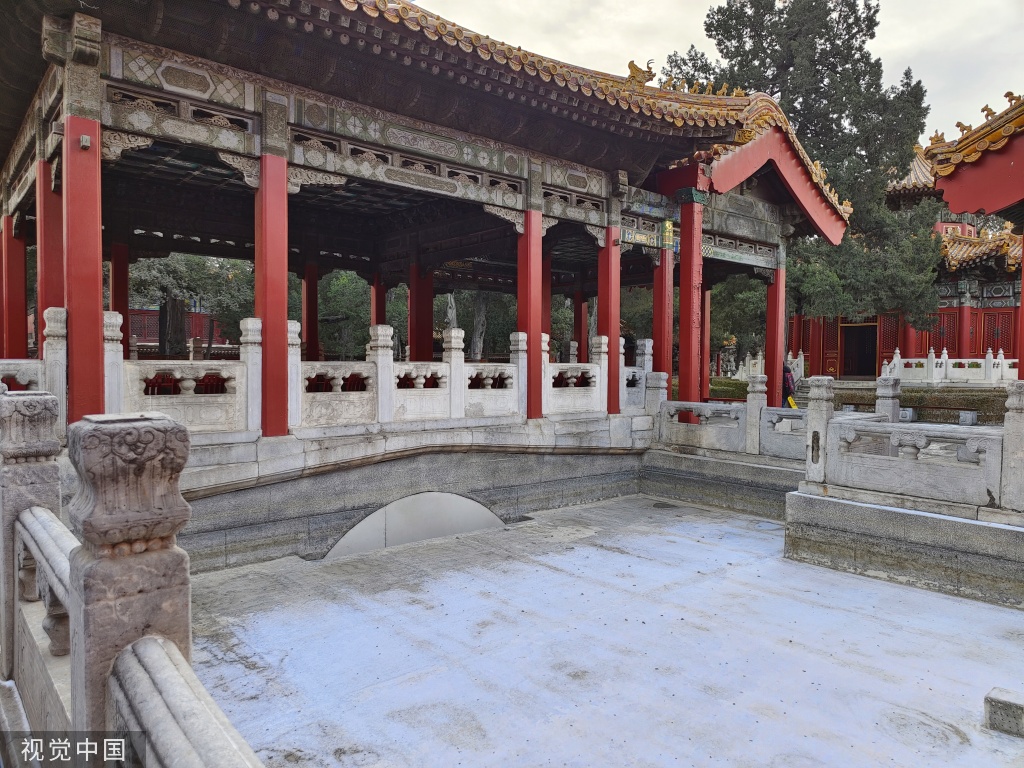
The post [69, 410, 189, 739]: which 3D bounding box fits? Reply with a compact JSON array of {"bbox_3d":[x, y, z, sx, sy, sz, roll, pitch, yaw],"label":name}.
[{"bbox_3d":[-0.968,0.720,1.724,0.235,1.295,0.230,-1,2,-41],"label":"post"}]

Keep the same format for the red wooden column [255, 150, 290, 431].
[{"bbox_3d":[-2.771,-0.982,7.837,0.289,3.169,0.277,-1,3,-41],"label":"red wooden column"}]

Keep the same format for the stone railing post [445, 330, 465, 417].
[{"bbox_3d":[-0.796,-0.141,9.153,0.217,1.187,0.205,-1,2,-41],"label":"stone railing post"}]

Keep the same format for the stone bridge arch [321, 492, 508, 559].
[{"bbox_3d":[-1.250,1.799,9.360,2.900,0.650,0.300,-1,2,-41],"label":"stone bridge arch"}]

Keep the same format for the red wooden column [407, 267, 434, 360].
[{"bbox_3d":[-2.087,-1.171,15.503,0.291,3.017,0.291,-1,2,-41],"label":"red wooden column"}]

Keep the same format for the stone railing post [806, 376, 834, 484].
[{"bbox_3d":[3.638,0.546,8.071,0.209,1.225,0.209,-1,3,-41],"label":"stone railing post"}]

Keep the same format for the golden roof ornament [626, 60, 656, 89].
[{"bbox_3d":[2.106,-5.033,11.065,0.464,0.406,0.223,0,2,4],"label":"golden roof ornament"}]

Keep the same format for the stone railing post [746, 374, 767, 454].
[{"bbox_3d":[3.699,0.460,10.276,0.199,1.185,0.217,-1,2,-41],"label":"stone railing post"}]

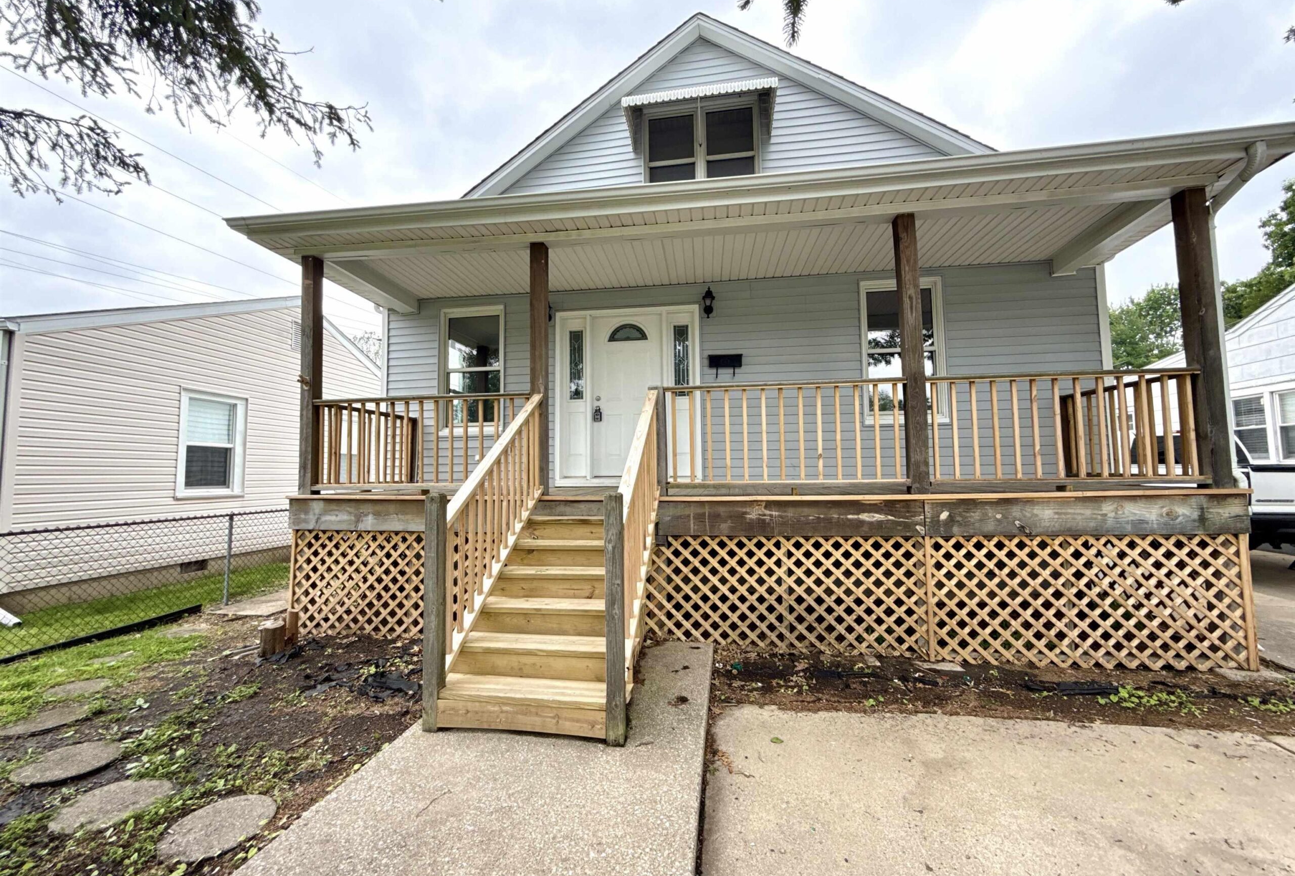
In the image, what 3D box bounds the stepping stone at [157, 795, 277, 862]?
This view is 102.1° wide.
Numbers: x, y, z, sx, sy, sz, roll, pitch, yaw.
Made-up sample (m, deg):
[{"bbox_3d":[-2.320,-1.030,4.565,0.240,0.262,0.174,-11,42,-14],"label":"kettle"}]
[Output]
[{"bbox_3d":[-1.789,1.645,2.191,0.404,0.050,0.404,-1,-4,8],"label":"stepping stone"}]

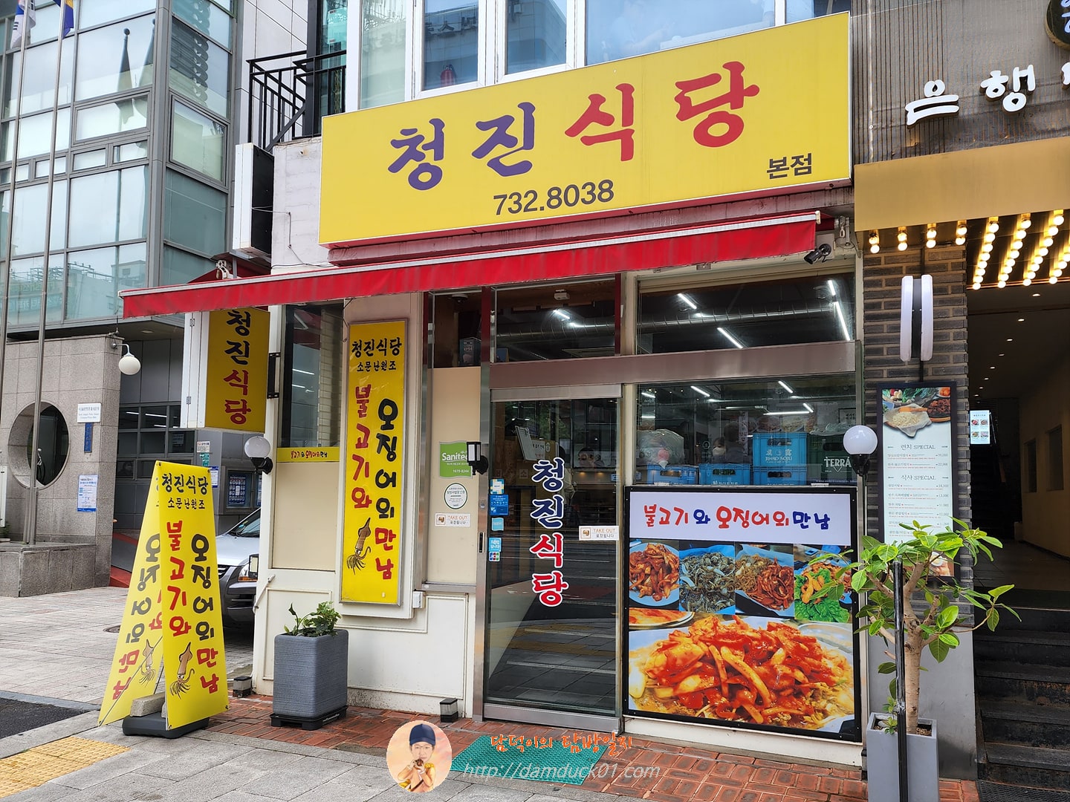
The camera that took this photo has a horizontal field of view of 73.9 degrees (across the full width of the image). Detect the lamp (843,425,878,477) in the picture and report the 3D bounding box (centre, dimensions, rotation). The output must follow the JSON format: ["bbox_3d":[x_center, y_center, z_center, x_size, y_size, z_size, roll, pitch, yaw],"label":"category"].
[{"bbox_3d":[1.958,0.303,4.272,0.190,0.310,0.230,-2,-7,20],"label":"lamp"}]

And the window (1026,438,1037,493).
[{"bbox_3d":[6.769,0.895,9.700,0.050,0.700,0.680,-2,-7,24],"label":"window"}]

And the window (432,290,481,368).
[{"bbox_3d":[-0.599,-0.555,5.457,0.399,0.600,0.050,-2,-7,20],"label":"window"}]

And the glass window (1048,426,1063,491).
[{"bbox_3d":[4.912,0.540,6.700,0.060,0.600,0.400,-2,-5,19],"label":"glass window"}]

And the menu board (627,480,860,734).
[{"bbox_3d":[1.213,1.241,4.286,1.348,1.425,0.030,-2,-5,19],"label":"menu board"}]

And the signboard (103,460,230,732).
[{"bbox_3d":[-2.548,1.299,4.940,0.550,1.770,0.580,-2,-5,12],"label":"signboard"}]

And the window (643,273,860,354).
[{"bbox_3d":[1.294,-0.556,4.470,1.336,0.477,0.070,-2,-5,19],"label":"window"}]

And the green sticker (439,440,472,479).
[{"bbox_3d":[-0.596,0.443,5.344,0.269,0.270,0.010,-2,-7,20],"label":"green sticker"}]

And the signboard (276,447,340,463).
[{"bbox_3d":[-1.853,0.441,5.800,0.623,0.119,0.015,-2,-7,20],"label":"signboard"}]

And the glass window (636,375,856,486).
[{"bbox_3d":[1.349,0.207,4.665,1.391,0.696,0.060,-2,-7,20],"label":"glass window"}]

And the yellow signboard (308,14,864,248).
[{"bbox_3d":[0.146,-1.825,5.126,3.878,1.072,0.180,-2,-7,20],"label":"yellow signboard"}]

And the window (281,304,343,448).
[{"bbox_3d":[-1.864,-0.229,5.901,0.617,1.242,0.060,-2,-7,20],"label":"window"}]

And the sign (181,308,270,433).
[{"bbox_3d":[-2.237,-0.243,5.167,0.210,0.914,0.600,-2,-5,19],"label":"sign"}]

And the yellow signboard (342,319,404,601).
[{"bbox_3d":[-1.215,0.449,5.461,0.516,2.157,0.070,-2,-7,20],"label":"yellow signboard"}]

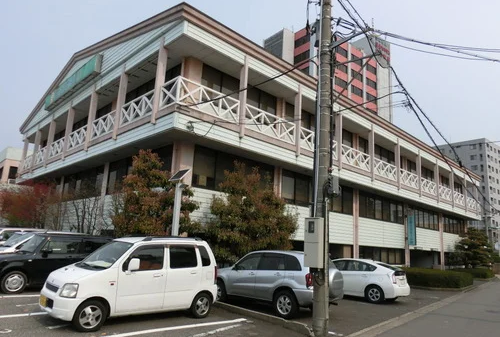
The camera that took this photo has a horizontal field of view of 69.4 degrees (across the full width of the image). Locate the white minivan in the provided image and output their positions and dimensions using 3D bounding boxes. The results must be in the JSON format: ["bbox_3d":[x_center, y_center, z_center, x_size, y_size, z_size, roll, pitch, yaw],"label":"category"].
[{"bbox_3d":[-2.395,2.236,7.471,3.395,1.660,1.475,14,-17,-43],"label":"white minivan"}]

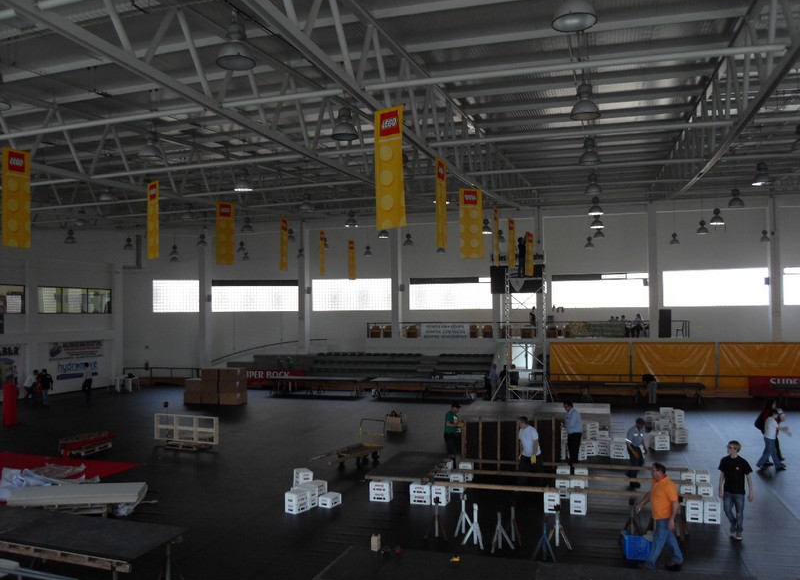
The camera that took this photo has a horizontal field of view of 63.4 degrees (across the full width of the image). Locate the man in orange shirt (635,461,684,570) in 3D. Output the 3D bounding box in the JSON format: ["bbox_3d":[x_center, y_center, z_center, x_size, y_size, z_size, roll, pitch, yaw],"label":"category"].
[{"bbox_3d":[3.982,3.468,9.930,0.680,1.660,0.520,0,-2,-16],"label":"man in orange shirt"}]

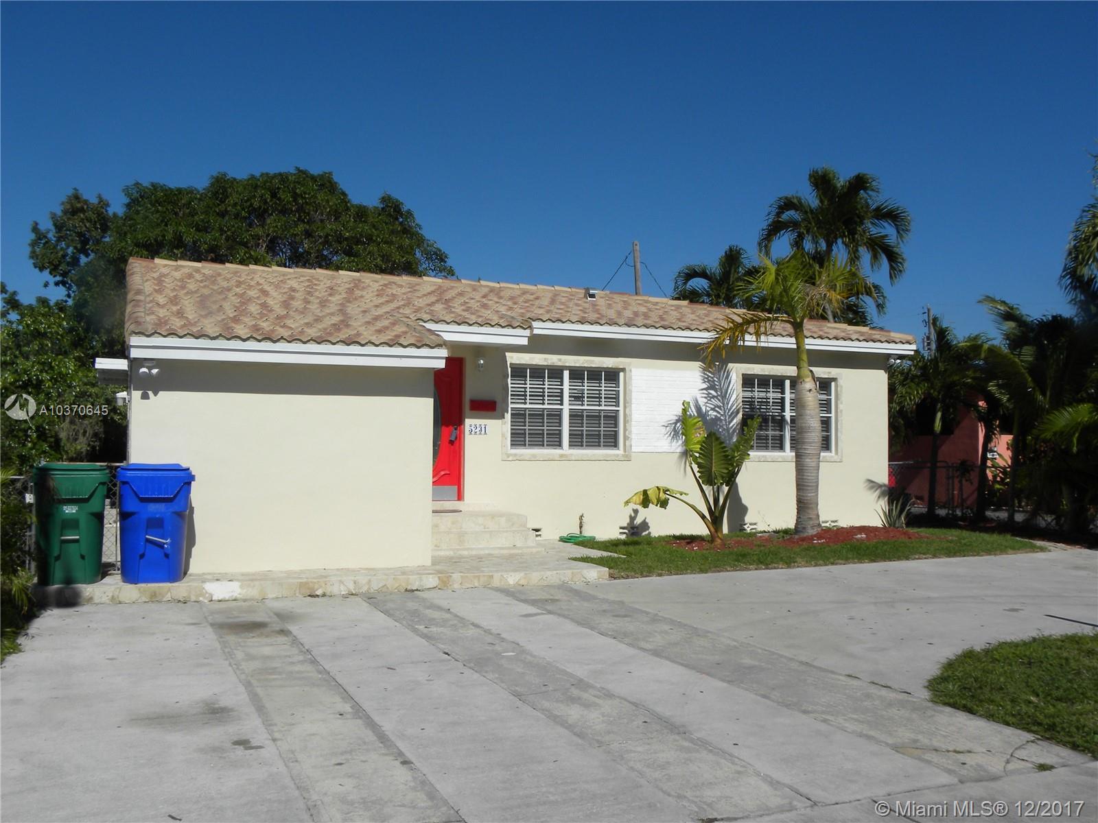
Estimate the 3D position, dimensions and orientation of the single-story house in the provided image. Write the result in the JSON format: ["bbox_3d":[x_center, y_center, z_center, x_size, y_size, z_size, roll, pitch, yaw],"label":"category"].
[{"bbox_3d":[-0.545,-0.212,18.003,12.780,4.440,10.980,1,-3,-23],"label":"single-story house"}]

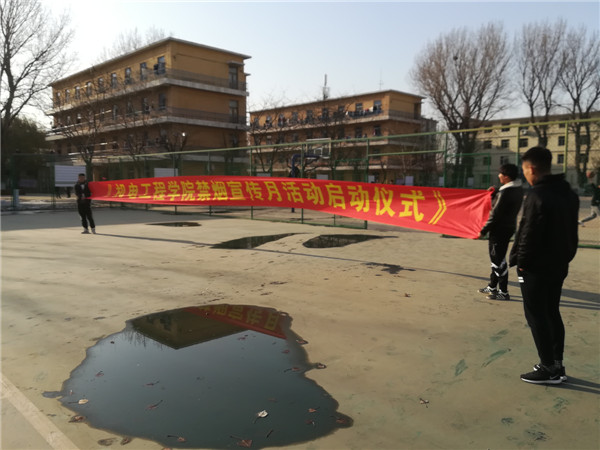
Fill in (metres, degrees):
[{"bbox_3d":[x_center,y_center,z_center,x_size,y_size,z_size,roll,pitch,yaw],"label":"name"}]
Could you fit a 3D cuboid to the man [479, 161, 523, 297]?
[{"bbox_3d":[2.687,0.091,6.239,0.520,1.790,0.540,4,7,38],"label":"man"}]

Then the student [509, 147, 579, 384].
[{"bbox_3d":[1.890,0.314,3.618,0.550,1.820,0.420,-5,7,-45],"label":"student"}]

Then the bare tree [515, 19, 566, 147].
[{"bbox_3d":[27.288,-13.058,53.118,6.000,19.500,6.000,3,6,27],"label":"bare tree"}]

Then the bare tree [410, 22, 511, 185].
[{"bbox_3d":[17.218,-12.237,50.168,10.800,18.400,10.000,2,5,19],"label":"bare tree"}]

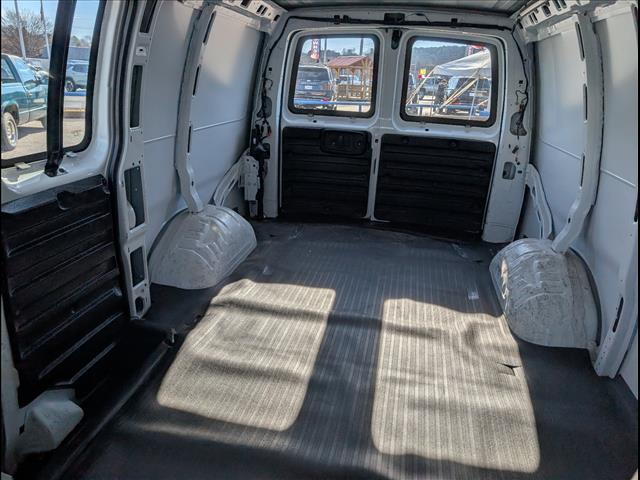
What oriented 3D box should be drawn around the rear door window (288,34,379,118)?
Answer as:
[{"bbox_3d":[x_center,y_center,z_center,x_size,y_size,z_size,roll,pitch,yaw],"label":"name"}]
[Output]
[{"bbox_3d":[0.080,-1.032,2.805,0.568,0.484,0.050,6,25,10],"label":"rear door window"}]

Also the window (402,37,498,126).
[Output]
[{"bbox_3d":[0.801,-0.951,2.684,0.579,0.494,0.050,6,25,10],"label":"window"}]

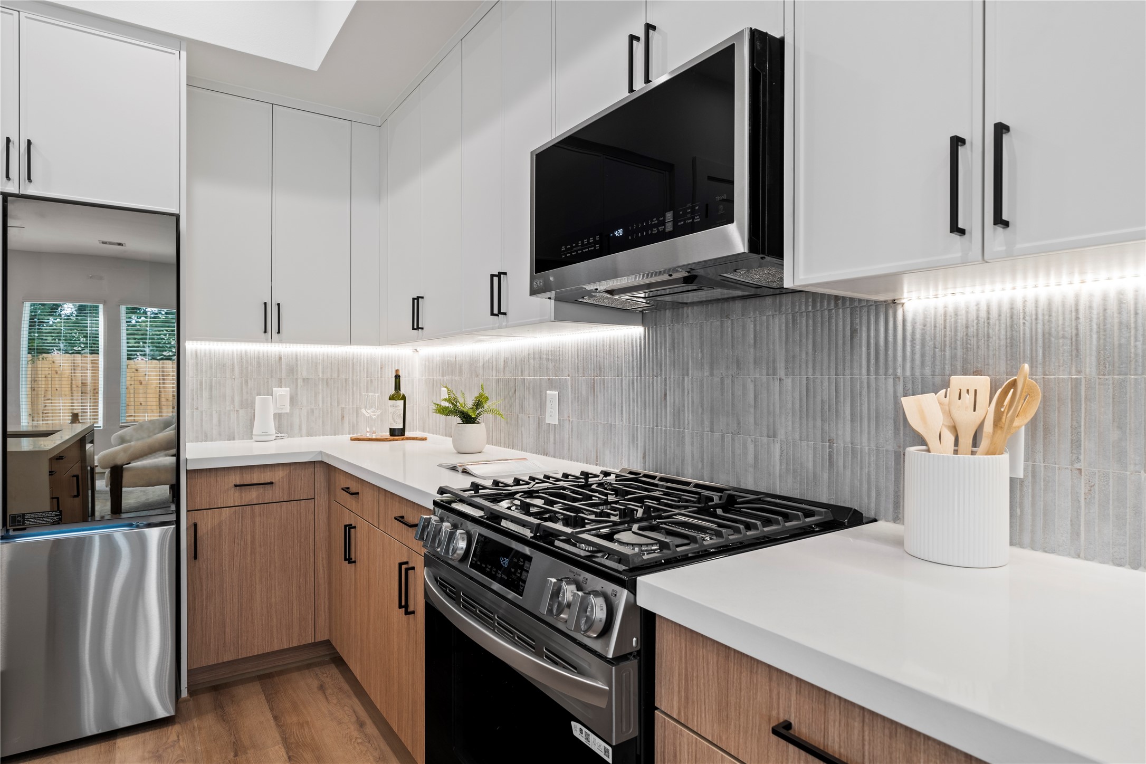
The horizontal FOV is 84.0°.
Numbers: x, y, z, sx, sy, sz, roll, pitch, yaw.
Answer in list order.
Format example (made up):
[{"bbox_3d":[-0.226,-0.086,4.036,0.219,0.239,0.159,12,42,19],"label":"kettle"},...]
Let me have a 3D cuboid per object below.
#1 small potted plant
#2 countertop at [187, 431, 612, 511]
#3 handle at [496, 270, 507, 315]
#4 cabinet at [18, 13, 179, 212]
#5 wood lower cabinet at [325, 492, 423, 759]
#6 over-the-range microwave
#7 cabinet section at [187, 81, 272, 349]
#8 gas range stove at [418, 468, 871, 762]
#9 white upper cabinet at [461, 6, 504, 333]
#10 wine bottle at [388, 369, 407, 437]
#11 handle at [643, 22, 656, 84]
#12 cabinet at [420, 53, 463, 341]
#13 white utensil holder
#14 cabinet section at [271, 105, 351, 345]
[{"bbox_3d":[-0.424,0.148,2.606,0.275,0.280,0.280,0,1,0],"label":"small potted plant"},{"bbox_3d":[-0.807,0.310,2.473,1.160,0.040,1.962,0,1,-34],"label":"countertop"},{"bbox_3d":[-0.222,-0.273,1.992,0.034,0.135,0.011,0,1,-34],"label":"handle"},{"bbox_3d":[-1.804,-0.919,2.471,0.444,0.596,0.619,0,0,-34],"label":"cabinet"},{"bbox_3d":[-0.415,0.768,2.359,0.627,0.875,1.315,0,1,-34],"label":"wood lower cabinet"},{"bbox_3d":[0.265,-0.418,1.546,0.409,0.412,0.757,0,1,-34],"label":"over-the-range microwave"},{"bbox_3d":[-1.530,-0.685,2.798,0.329,1.030,0.343,0,0,-34],"label":"cabinet section"},{"bbox_3d":[0.114,0.740,1.457,0.743,0.945,0.761,0,1,-34],"label":"gas range stove"},{"bbox_3d":[-0.173,-0.692,2.231,0.327,1.043,0.309,0,0,-34],"label":"white upper cabinet"},{"bbox_3d":[-0.852,0.100,3.096,0.084,0.326,0.084,0,0,0],"label":"wine bottle"},{"bbox_3d":[0.171,-0.718,1.404,0.027,0.135,0.009,0,0,-34],"label":"handle"},{"bbox_3d":[-0.374,-0.694,2.528,0.327,1.043,0.407,0,0,-34],"label":"cabinet"},{"bbox_3d":[0.635,0.202,1.057,0.150,0.173,0.150,0,0,-34],"label":"white utensil holder"},{"bbox_3d":[-1.256,-0.686,2.984,0.333,1.030,0.343,0,0,-34],"label":"cabinet section"}]

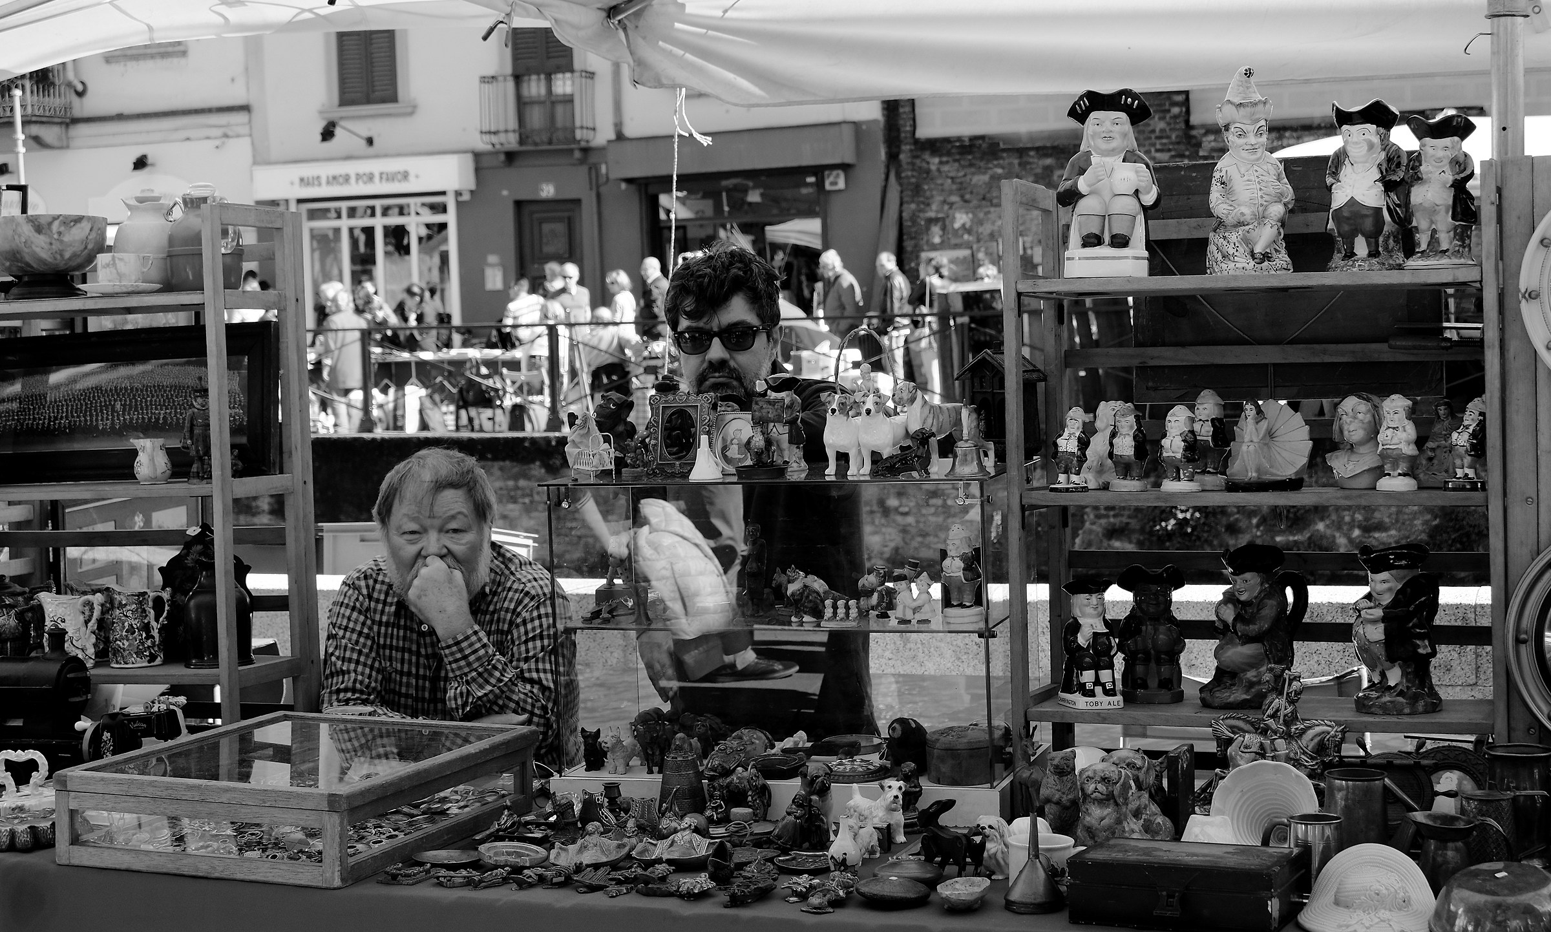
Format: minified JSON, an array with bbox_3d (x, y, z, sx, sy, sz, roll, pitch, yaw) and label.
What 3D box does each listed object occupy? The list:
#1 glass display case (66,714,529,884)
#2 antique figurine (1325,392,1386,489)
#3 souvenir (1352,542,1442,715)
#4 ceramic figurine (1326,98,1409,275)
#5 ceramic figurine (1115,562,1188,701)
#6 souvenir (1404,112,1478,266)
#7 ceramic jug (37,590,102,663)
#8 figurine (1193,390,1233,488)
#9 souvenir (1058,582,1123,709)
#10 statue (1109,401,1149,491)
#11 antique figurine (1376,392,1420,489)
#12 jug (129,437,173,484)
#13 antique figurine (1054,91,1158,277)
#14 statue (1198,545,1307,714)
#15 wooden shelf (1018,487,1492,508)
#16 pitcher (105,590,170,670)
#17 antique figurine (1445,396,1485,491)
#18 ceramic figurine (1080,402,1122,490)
[{"bbox_3d":[-0.641,0.449,3.421,0.437,0.119,0.508,0,4,24],"label":"glass display case"},{"bbox_3d":[0.809,-0.035,3.478,0.085,0.132,0.074,1,4,40],"label":"antique figurine"},{"bbox_3d":[0.888,0.233,3.575,0.118,0.245,0.102,-4,4,-36],"label":"souvenir"},{"bbox_3d":[0.819,-0.388,3.450,0.106,0.239,0.118,0,4,28],"label":"ceramic figurine"},{"bbox_3d":[0.560,0.250,3.718,0.104,0.206,0.095,-1,3,11],"label":"ceramic figurine"},{"bbox_3d":[0.909,-0.379,3.410,0.098,0.211,0.106,0,4,23],"label":"souvenir"},{"bbox_3d":[-1.180,0.273,4.173,0.106,0.124,0.074,-1,3,8],"label":"ceramic jug"},{"bbox_3d":[0.654,-0.040,3.747,0.059,0.145,0.062,0,2,27],"label":"figurine"},{"bbox_3d":[0.452,0.254,3.591,0.083,0.187,0.100,-2,3,-8],"label":"souvenir"},{"bbox_3d":[0.519,-0.028,3.682,0.055,0.130,0.055,-1,2,19],"label":"statue"},{"bbox_3d":[0.885,-0.035,3.559,0.057,0.137,0.060,0,2,27],"label":"antique figurine"},{"bbox_3d":[-1.007,-0.008,4.027,0.078,0.076,0.062,-4,4,-30],"label":"jug"},{"bbox_3d":[0.474,-0.403,3.564,0.145,0.268,0.145,-2,3,2],"label":"antique figurine"},{"bbox_3d":[0.700,0.236,3.656,0.148,0.241,0.112,-3,3,-28],"label":"statue"},{"bbox_3d":[0.722,0.042,3.714,0.659,0.021,0.275,-1,2,18],"label":"wooden shelf"},{"bbox_3d":[-1.139,0.282,4.433,0.122,0.129,0.097,-1,2,10],"label":"pitcher"},{"bbox_3d":[0.963,-0.030,3.481,0.057,0.129,0.057,-4,4,-33],"label":"antique figurine"},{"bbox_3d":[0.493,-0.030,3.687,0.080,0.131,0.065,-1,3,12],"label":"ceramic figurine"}]

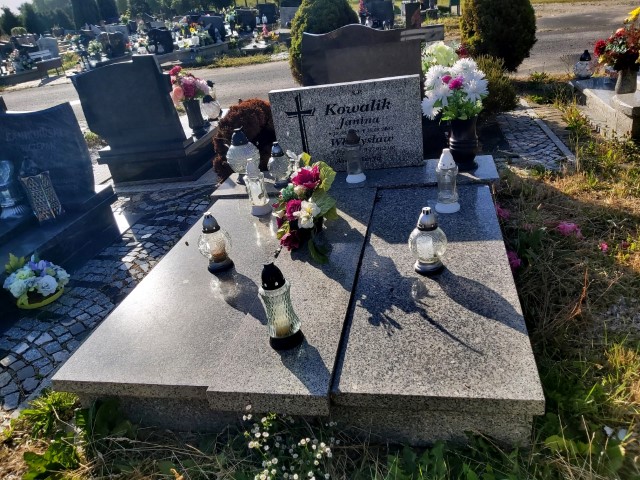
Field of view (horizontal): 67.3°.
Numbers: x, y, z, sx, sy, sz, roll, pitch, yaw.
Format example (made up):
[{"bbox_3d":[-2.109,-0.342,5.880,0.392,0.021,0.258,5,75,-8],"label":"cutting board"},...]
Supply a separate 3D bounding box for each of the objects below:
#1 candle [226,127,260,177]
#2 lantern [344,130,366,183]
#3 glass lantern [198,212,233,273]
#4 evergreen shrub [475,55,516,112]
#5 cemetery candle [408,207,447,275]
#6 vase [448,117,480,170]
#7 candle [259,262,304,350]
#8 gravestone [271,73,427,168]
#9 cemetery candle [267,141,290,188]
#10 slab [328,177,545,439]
[{"bbox_3d":[-0.482,-0.551,3.022,0.187,0.289,0.187,-2,29,14],"label":"candle"},{"bbox_3d":[0.196,-0.481,2.739,0.111,0.296,0.111,-2,28,14],"label":"lantern"},{"bbox_3d":[-0.467,0.005,2.127,0.143,0.262,0.143,-2,28,14],"label":"glass lantern"},{"bbox_3d":[1.455,-1.297,4.083,0.406,0.489,0.406,-2,29,14],"label":"evergreen shrub"},{"bbox_3d":[0.408,0.000,1.823,0.139,0.250,0.139,-2,29,14],"label":"cemetery candle"},{"bbox_3d":[0.804,-0.536,2.681,0.149,0.276,0.149,-2,28,14],"label":"vase"},{"bbox_3d":[-0.120,0.219,1.538,0.105,0.297,0.105,-2,29,14],"label":"candle"},{"bbox_3d":[0.164,-0.678,2.906,0.885,0.493,0.072,-2,23,14],"label":"gravestone"},{"bbox_3d":[-0.243,-0.450,2.844,0.128,0.268,0.128,-2,28,14],"label":"cemetery candle"},{"bbox_3d":[0.467,0.158,1.984,0.576,0.192,1.456,-2,29,14],"label":"slab"}]

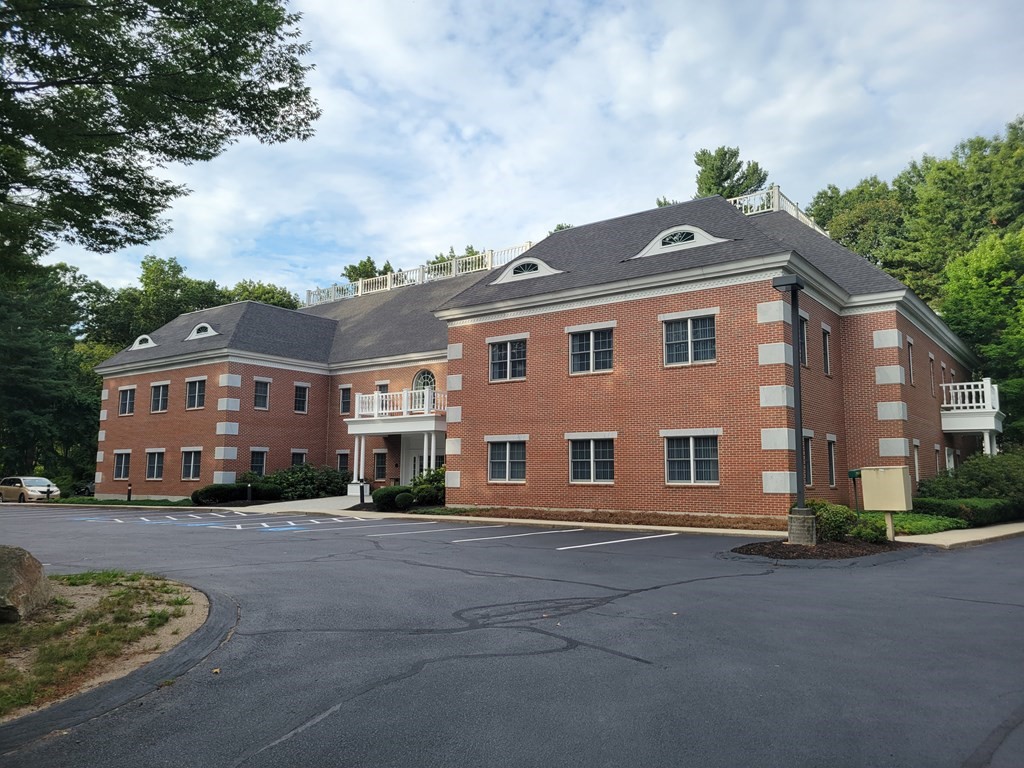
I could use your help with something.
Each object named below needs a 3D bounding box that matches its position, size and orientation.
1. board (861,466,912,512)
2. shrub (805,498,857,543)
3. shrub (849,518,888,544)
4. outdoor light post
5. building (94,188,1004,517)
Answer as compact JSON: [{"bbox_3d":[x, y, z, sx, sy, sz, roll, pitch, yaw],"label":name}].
[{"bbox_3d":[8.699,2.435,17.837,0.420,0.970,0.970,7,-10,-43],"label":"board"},{"bbox_3d":[7.513,3.230,18.200,1.180,0.980,1.100,-5,-9,37],"label":"shrub"},{"bbox_3d":[8.297,3.410,17.900,0.850,0.600,0.800,-5,-9,37],"label":"shrub"},{"bbox_3d":[6.502,0.585,17.709,0.660,6.100,0.620,-5,-9,37],"label":"outdoor light post"},{"bbox_3d":[-0.327,-0.654,45.631,47.600,14.750,28.800,-5,-9,37],"label":"building"}]

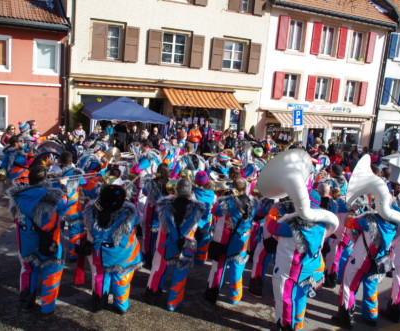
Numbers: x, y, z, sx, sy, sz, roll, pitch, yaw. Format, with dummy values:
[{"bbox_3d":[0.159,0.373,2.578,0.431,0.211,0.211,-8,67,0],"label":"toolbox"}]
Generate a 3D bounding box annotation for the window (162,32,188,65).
[{"bbox_3d":[-1.173,-5.168,16.678,1.058,1.351,0.120,1,9,-20],"label":"window"}]

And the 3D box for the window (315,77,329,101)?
[{"bbox_3d":[6.971,-4.364,21.367,0.795,1.277,0.100,0,13,-22],"label":"window"}]

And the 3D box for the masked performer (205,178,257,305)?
[{"bbox_3d":[0.397,1.140,5.039,0.580,1.470,0.460,0,11,-25],"label":"masked performer"}]

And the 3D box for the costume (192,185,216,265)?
[{"bbox_3d":[0.079,0.946,6.245,0.520,1.360,0.400,6,9,10],"label":"costume"}]

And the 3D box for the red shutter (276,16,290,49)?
[{"bbox_3d":[4.387,-6.880,19.479,0.603,1.708,0.060,1,9,-21],"label":"red shutter"}]

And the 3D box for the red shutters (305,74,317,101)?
[{"bbox_3d":[6.380,-4.386,21.397,0.601,1.421,0.060,0,10,-25],"label":"red shutters"}]

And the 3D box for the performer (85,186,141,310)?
[{"bbox_3d":[-1.085,1.051,4.665,0.660,1.700,0.520,7,12,13],"label":"performer"}]

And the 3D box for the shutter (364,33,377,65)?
[{"bbox_3d":[9.354,-6.369,20.263,0.484,1.593,0.060,0,11,-22],"label":"shutter"}]

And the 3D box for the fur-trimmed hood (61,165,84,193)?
[{"bbox_3d":[-2.113,0.232,6.200,0.360,0.460,0.280,8,10,26],"label":"fur-trimmed hood"}]

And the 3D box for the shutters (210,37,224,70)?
[{"bbox_3d":[0.845,-5.091,17.162,0.577,1.437,0.060,1,11,-20],"label":"shutters"}]

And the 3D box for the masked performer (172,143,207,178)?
[{"bbox_3d":[-0.307,0.332,8.935,0.700,1.770,0.500,1,9,-21],"label":"masked performer"}]

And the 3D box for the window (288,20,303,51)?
[{"bbox_3d":[5.282,-7.118,20.566,0.908,1.534,0.120,0,10,-25],"label":"window"}]

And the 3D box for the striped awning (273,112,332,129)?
[{"bbox_3d":[5.792,-2.453,21.008,3.756,0.740,0.950,0,10,-25],"label":"striped awning"}]

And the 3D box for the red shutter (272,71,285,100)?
[{"bbox_3d":[4.253,-4.273,20.038,0.595,1.408,0.070,0,13,-22],"label":"red shutter"}]

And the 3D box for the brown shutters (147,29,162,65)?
[{"bbox_3d":[-2.010,-5.261,16.704,0.604,1.500,0.060,-1,13,-23],"label":"brown shutters"}]

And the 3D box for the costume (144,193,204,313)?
[{"bbox_3d":[-0.300,1.021,4.909,0.660,1.760,0.580,8,13,17],"label":"costume"}]

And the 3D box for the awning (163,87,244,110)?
[{"bbox_3d":[0.187,-3.095,17.429,3.540,0.725,1.200,-1,13,-23],"label":"awning"}]

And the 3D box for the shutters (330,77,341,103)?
[{"bbox_3d":[8.032,-4.424,22.162,0.552,1.406,0.060,0,10,-25],"label":"shutters"}]

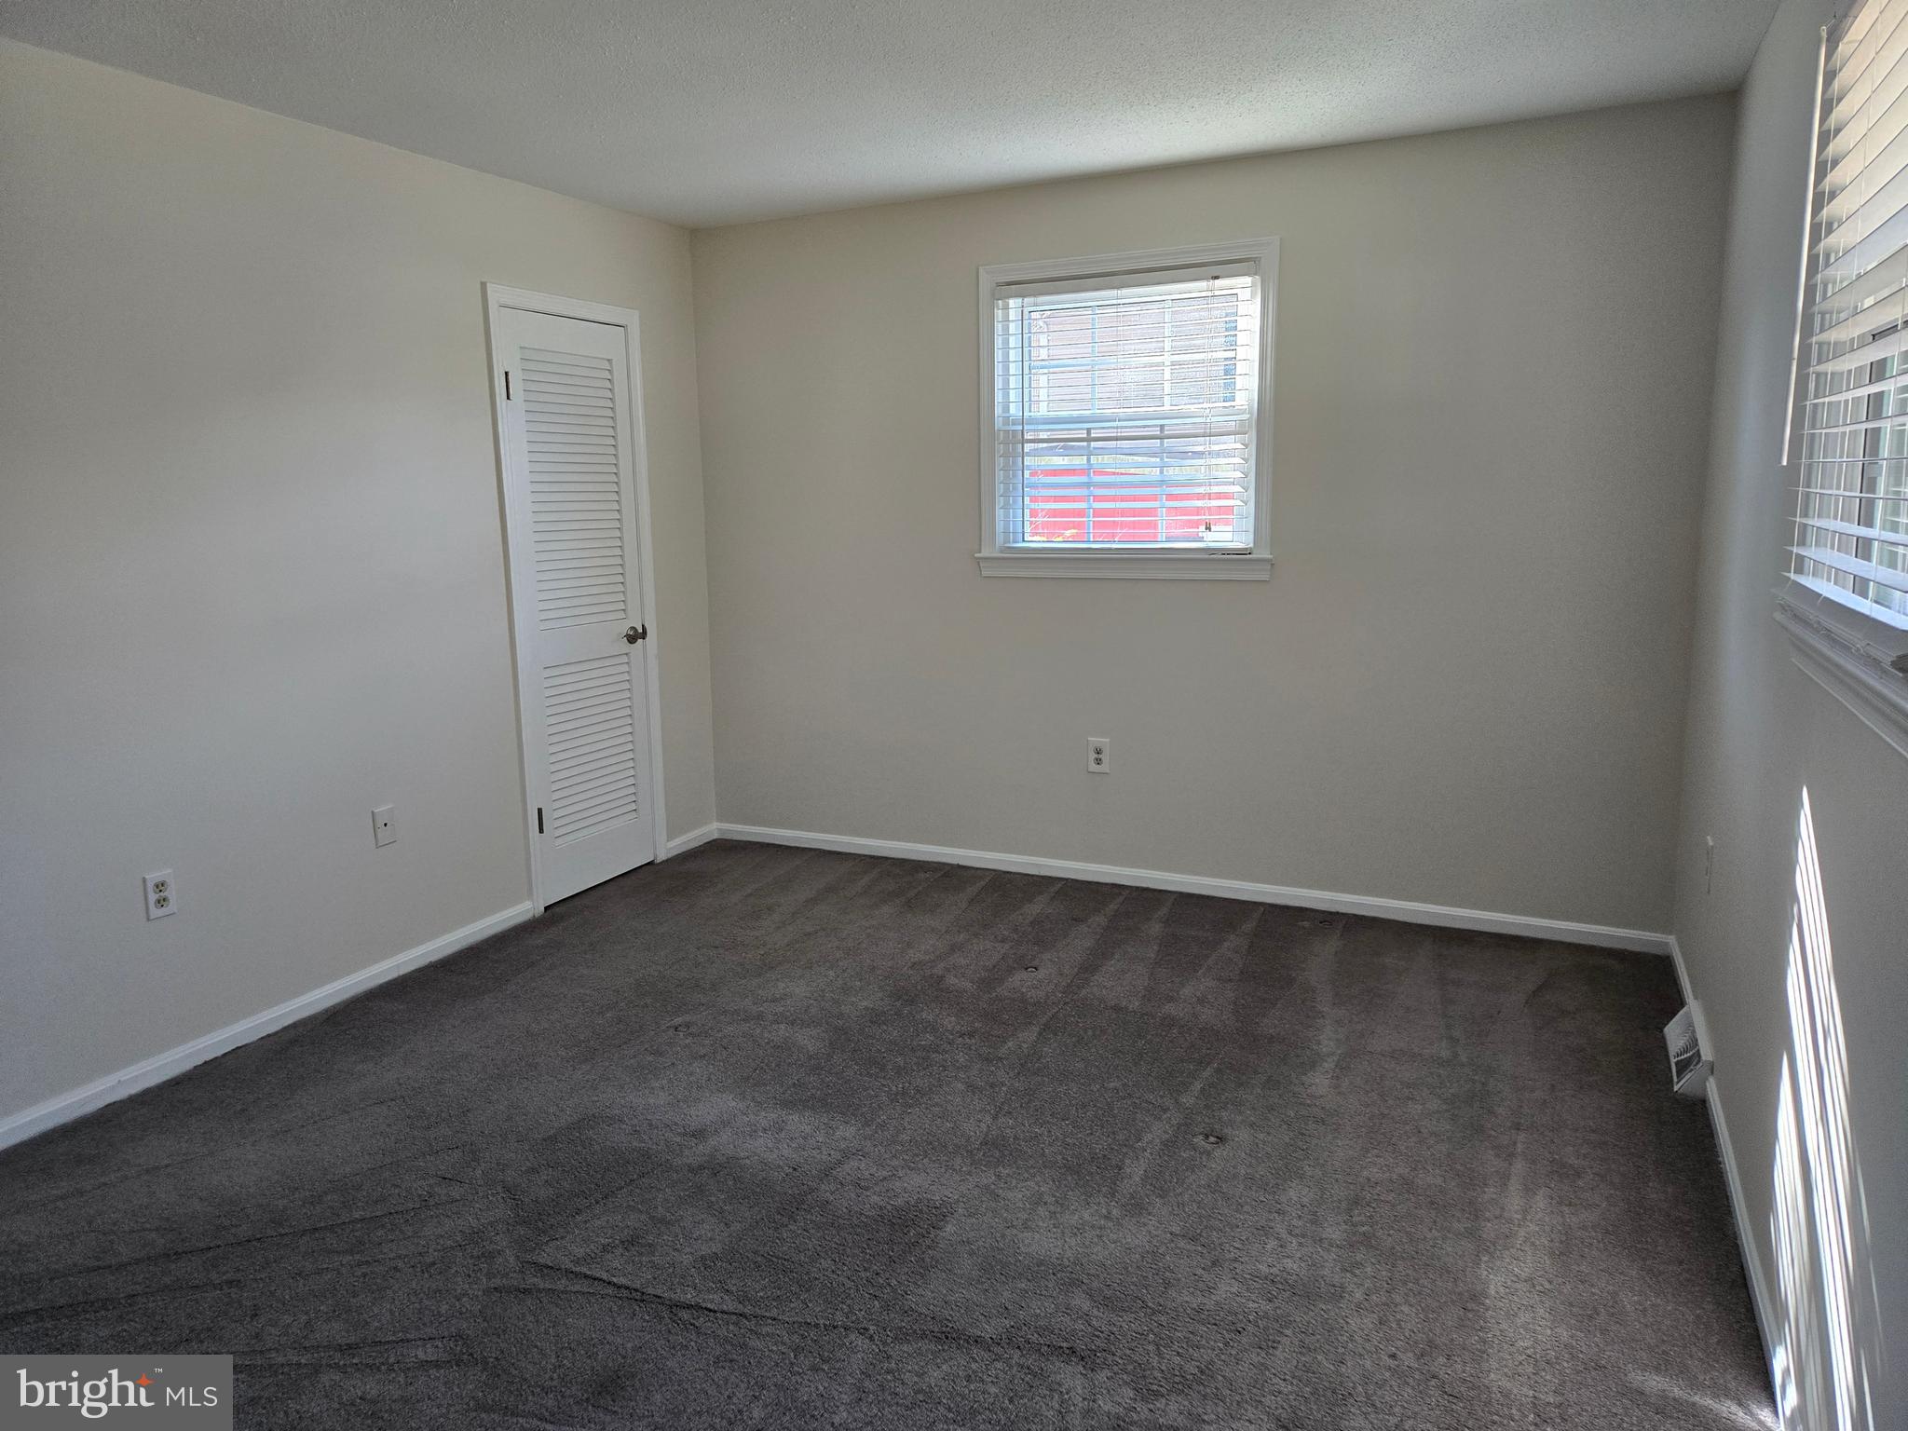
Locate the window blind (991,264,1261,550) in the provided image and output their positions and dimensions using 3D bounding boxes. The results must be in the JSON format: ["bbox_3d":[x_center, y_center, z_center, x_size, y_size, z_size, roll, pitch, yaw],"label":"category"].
[{"bbox_3d":[0.569,-1.026,4.339,0.905,0.925,0.060,3,11,25],"label":"window blind"}]

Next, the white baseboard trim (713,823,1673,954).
[{"bbox_3d":[0.593,0.593,4.592,3.512,0.068,0.015,4,11,25],"label":"white baseboard trim"}]

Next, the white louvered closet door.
[{"bbox_3d":[-1.331,-0.375,4.542,0.040,2.020,0.610,3,11,25],"label":"white louvered closet door"}]

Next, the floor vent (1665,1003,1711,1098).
[{"bbox_3d":[1.786,0.802,3.089,0.072,0.105,0.375,3,11,25],"label":"floor vent"}]

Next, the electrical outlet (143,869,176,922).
[{"bbox_3d":[-1.995,0.451,3.187,0.009,0.115,0.071,3,11,25],"label":"electrical outlet"}]

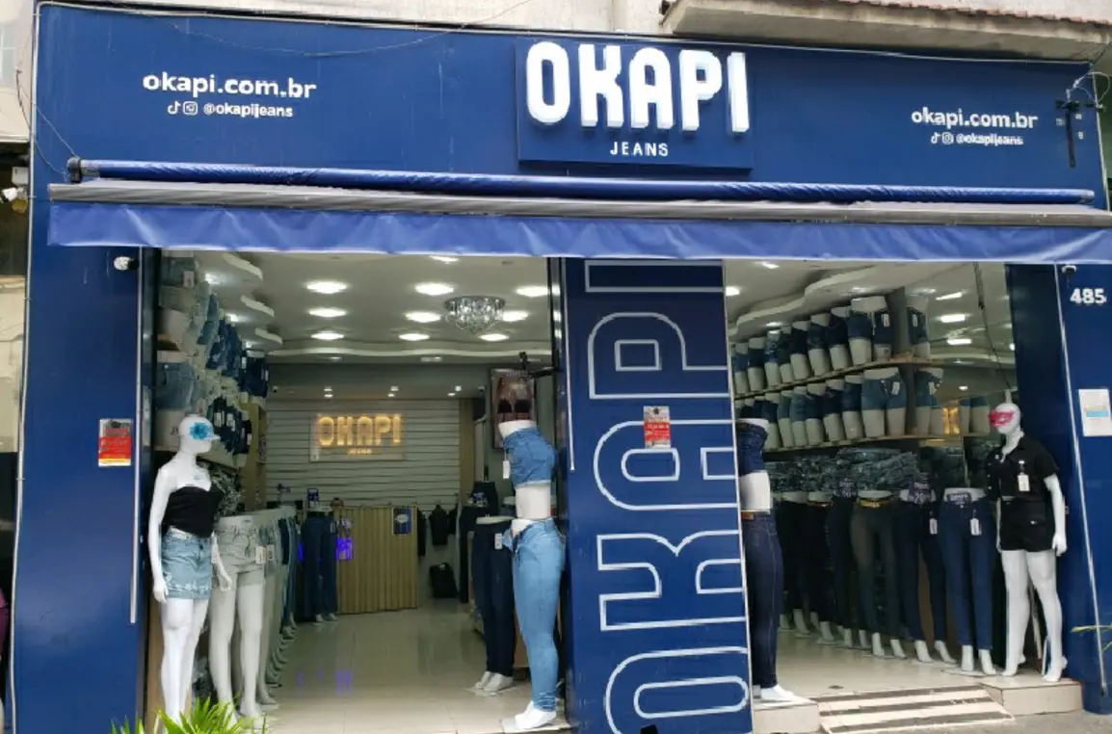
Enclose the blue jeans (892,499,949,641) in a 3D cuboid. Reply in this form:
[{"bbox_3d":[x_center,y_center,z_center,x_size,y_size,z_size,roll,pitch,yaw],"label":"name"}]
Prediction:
[{"bbox_3d":[2.576,1.419,5.871,0.380,0.960,0.280,-3,-7,10],"label":"blue jeans"}]

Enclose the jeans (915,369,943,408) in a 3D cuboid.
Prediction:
[{"bbox_3d":[3.033,0.175,6.751,0.340,0.310,0.240,3,-9,-37],"label":"jeans"}]

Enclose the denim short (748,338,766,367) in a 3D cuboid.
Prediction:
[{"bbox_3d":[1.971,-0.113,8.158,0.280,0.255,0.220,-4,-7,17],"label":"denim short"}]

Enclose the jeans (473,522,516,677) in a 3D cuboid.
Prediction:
[{"bbox_3d":[-0.402,1.523,5.550,0.340,1.000,0.250,-7,-9,31],"label":"jeans"}]

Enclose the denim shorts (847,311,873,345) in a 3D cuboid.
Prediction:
[{"bbox_3d":[2.555,-0.321,6.867,0.330,0.290,0.250,-4,-7,12],"label":"denim shorts"}]

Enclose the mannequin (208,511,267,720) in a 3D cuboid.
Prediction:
[{"bbox_3d":[-1.883,1.473,4.973,0.280,1.220,0.360,-8,-9,42],"label":"mannequin"}]

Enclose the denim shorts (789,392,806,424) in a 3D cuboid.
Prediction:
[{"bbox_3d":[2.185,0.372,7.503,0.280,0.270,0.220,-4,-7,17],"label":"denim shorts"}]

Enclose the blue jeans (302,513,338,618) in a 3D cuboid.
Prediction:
[{"bbox_3d":[-2.373,1.994,8.413,0.370,1.000,0.270,1,-8,-25],"label":"blue jeans"}]

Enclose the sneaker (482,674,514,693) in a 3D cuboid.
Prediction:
[{"bbox_3d":[-0.371,2.052,5.420,0.100,0.100,0.240,-8,-10,37],"label":"sneaker"}]

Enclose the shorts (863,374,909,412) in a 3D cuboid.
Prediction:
[{"bbox_3d":[2.620,0.204,6.661,0.350,0.310,0.240,-4,-7,16],"label":"shorts"}]

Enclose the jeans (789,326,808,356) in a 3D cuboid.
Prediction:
[{"bbox_3d":[2.367,-0.251,7.906,0.340,0.300,0.250,-4,-7,12],"label":"jeans"}]

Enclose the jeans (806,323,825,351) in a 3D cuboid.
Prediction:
[{"bbox_3d":[2.426,-0.267,7.579,0.340,0.270,0.250,-4,-7,12],"label":"jeans"}]

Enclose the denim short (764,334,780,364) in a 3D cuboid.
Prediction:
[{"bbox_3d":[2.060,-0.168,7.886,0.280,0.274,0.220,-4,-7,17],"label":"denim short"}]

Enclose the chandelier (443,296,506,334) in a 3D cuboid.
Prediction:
[{"bbox_3d":[-0.664,-0.427,6.900,0.480,0.290,0.480,-2,-8,0],"label":"chandelier"}]

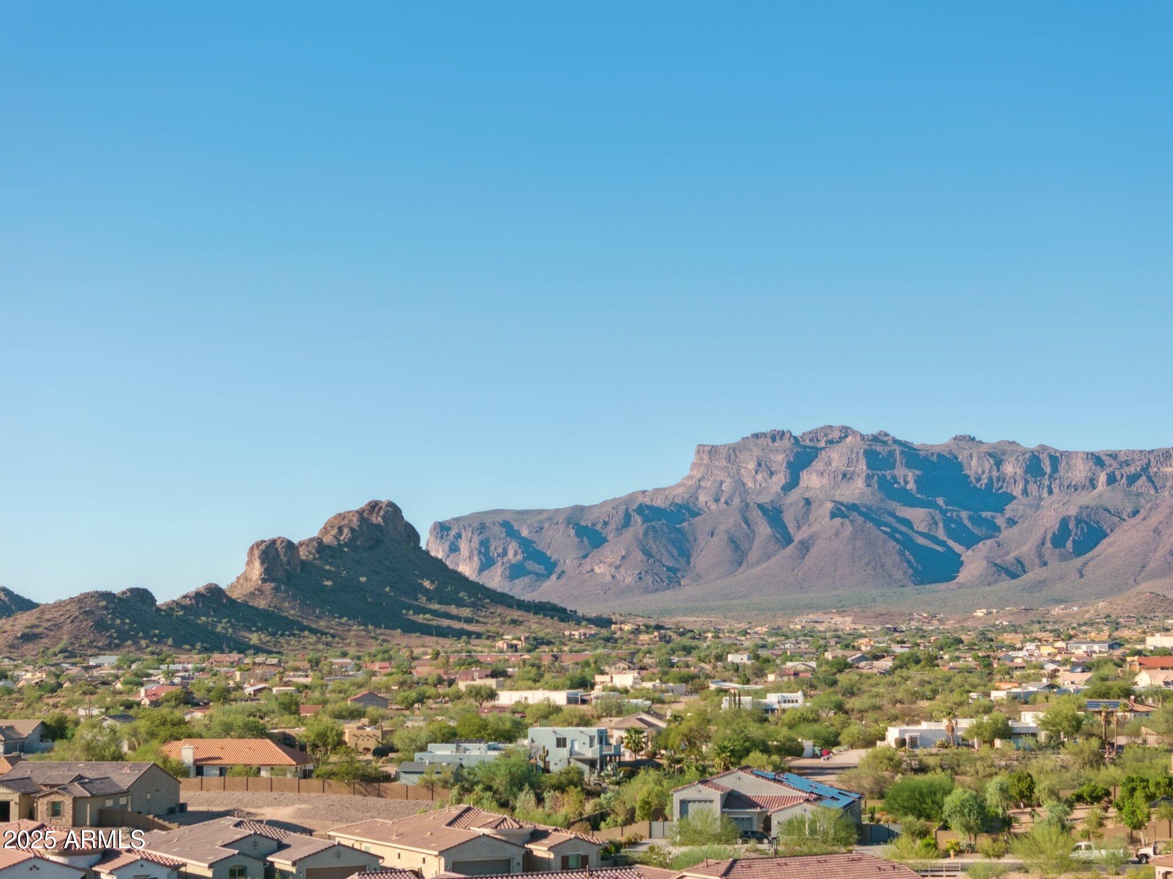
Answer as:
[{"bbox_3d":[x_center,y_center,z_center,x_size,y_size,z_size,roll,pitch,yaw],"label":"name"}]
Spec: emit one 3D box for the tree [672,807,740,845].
[{"bbox_3d":[12.562,40.593,249.000,7.000,3.950,6.500,0,-5,3],"label":"tree"}]

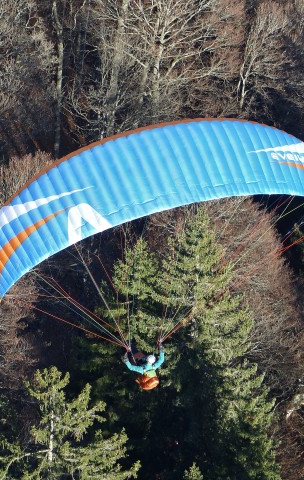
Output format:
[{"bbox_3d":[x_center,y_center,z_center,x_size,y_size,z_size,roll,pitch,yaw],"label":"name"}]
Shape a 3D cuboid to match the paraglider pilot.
[{"bbox_3d":[-0.185,2.990,96.000,1.000,1.200,1.150,-10,41,-11],"label":"paraglider pilot"}]

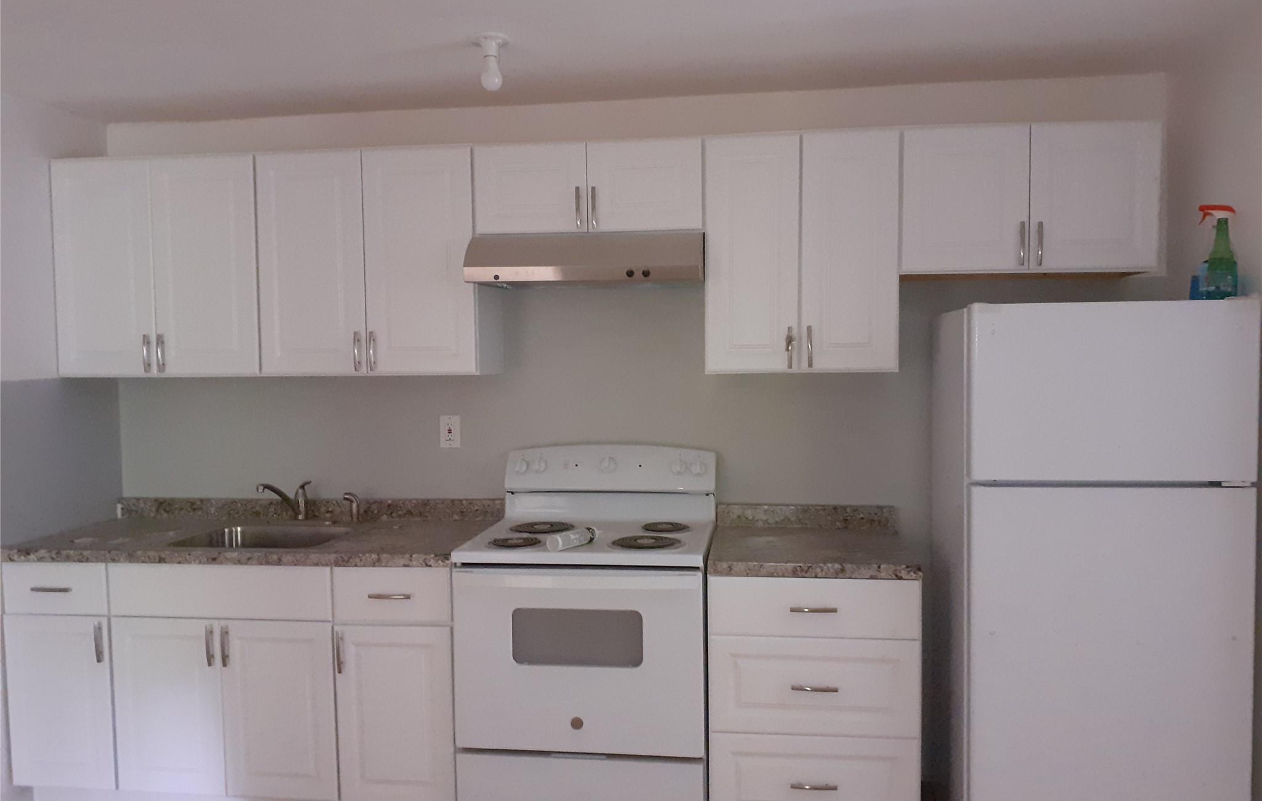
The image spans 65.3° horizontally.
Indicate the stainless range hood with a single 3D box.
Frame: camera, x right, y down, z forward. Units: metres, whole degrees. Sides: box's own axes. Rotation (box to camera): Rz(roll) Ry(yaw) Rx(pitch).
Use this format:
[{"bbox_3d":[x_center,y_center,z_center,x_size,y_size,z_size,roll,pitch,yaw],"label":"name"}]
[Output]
[{"bbox_3d":[-0.124,-0.465,3.296,0.759,0.170,0.470,0,3,8],"label":"stainless range hood"}]

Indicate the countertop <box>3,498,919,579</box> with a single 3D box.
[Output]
[{"bbox_3d":[-0.573,0.444,3.315,2.921,0.114,0.645,0,3,8],"label":"countertop"}]

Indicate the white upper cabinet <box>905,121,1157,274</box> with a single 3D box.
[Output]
[{"bbox_3d":[1.236,-0.626,3.173,0.762,0.450,0.335,0,3,8],"label":"white upper cabinet"}]

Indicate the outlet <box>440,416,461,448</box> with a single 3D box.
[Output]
[{"bbox_3d":[-0.666,0.115,3.632,0.071,0.116,0.010,0,3,8],"label":"outlet"}]

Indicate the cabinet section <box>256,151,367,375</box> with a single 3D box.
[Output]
[{"bbox_3d":[-1.075,-0.472,3.525,0.386,0.759,0.332,0,3,8],"label":"cabinet section"}]

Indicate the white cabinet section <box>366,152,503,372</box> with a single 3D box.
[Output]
[{"bbox_3d":[-0.693,-0.473,3.474,0.386,0.759,0.332,0,3,8],"label":"white cabinet section"}]

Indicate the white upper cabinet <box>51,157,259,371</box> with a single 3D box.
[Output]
[{"bbox_3d":[-1.628,-0.465,3.567,0.758,0.753,0.335,0,3,8],"label":"white upper cabinet"}]

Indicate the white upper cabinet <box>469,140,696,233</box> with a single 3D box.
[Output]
[{"bbox_3d":[-0.121,-0.701,3.352,0.755,0.291,0.335,0,3,8],"label":"white upper cabinet"}]

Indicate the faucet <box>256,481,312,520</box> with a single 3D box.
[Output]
[{"bbox_3d":[-1.265,0.378,3.593,0.050,0.150,0.235,1,3,30],"label":"faucet"}]

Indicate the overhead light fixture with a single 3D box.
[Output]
[{"bbox_3d":[-0.397,-0.953,2.798,0.108,0.148,0.108,0,3,8],"label":"overhead light fixture"}]

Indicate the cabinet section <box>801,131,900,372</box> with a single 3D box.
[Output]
[{"bbox_3d":[0.717,-0.477,3.285,0.308,0.759,0.332,0,3,8],"label":"cabinet section"}]

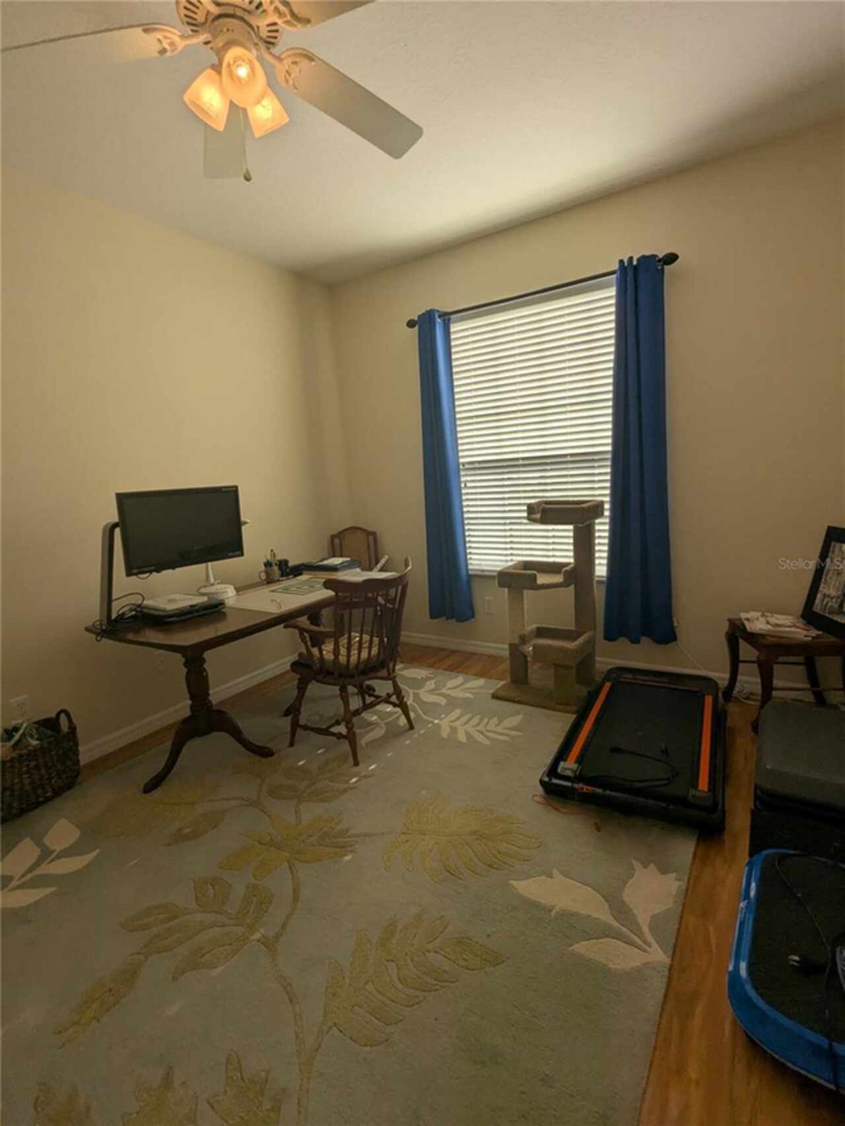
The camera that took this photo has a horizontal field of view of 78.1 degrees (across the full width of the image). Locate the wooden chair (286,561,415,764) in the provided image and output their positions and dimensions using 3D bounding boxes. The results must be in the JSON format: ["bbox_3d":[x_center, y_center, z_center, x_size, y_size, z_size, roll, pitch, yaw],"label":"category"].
[{"bbox_3d":[-0.349,0.465,2.603,0.575,0.910,0.550,4,13,39],"label":"wooden chair"}]

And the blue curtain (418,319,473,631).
[{"bbox_3d":[0.142,-0.623,3.606,0.373,2.126,0.120,3,12,33],"label":"blue curtain"}]

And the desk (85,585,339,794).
[{"bbox_3d":[-0.843,0.545,2.813,0.680,0.745,1.440,3,12,33],"label":"desk"}]

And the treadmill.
[{"bbox_3d":[1.059,0.793,2.472,0.640,0.125,1.200,2,12,30],"label":"treadmill"}]

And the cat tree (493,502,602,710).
[{"bbox_3d":[0.739,0.221,2.989,0.550,1.110,0.510,3,12,33],"label":"cat tree"}]

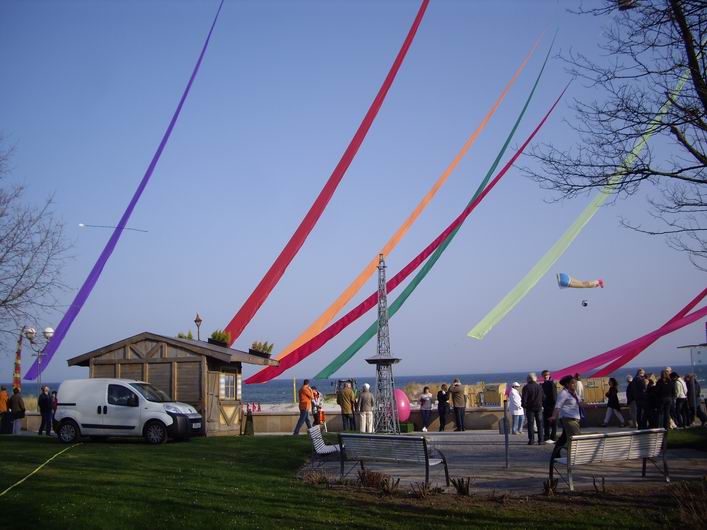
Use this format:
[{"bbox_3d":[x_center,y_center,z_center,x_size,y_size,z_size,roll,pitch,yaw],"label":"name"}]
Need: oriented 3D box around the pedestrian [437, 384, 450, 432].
[{"bbox_3d":[2.935,4.722,25.595,0.450,1.542,0.350,2,-9,-23],"label":"pedestrian"}]

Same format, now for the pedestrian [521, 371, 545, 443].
[{"bbox_3d":[4.323,3.510,18.971,0.550,1.757,0.350,-2,-8,6],"label":"pedestrian"}]

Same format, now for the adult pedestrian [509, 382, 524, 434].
[{"bbox_3d":[4.915,4.328,23.400,0.400,1.553,0.500,-4,-8,14],"label":"adult pedestrian"}]

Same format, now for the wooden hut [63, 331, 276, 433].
[{"bbox_3d":[-5.866,3.974,25.940,5.737,3.303,3.912,-4,-9,16],"label":"wooden hut"}]

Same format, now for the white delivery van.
[{"bbox_3d":[-6.070,3.950,21.140,3.880,1.720,1.740,-3,-8,12],"label":"white delivery van"}]

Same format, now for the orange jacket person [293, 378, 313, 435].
[{"bbox_3d":[-1.651,4.643,25.370,0.600,1.780,0.520,5,-10,-36],"label":"orange jacket person"}]

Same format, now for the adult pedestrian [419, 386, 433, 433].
[{"bbox_3d":[2.487,4.979,26.800,0.480,1.513,0.340,0,-8,-9],"label":"adult pedestrian"}]

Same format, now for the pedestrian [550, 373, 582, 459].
[{"bbox_3d":[4.172,2.997,15.200,0.620,1.661,0.500,-2,-8,3],"label":"pedestrian"}]

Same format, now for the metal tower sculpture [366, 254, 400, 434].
[{"bbox_3d":[0.998,2.541,25.400,1.020,5.828,1.020,-4,-8,14],"label":"metal tower sculpture"}]

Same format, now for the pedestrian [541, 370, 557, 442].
[{"bbox_3d":[4.900,3.540,19.400,0.520,1.780,0.360,2,-9,-24],"label":"pedestrian"}]

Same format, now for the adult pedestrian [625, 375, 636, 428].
[{"bbox_3d":[8.674,4.281,24.300,0.360,1.657,0.480,-2,-8,5],"label":"adult pedestrian"}]

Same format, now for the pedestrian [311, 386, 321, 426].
[{"bbox_3d":[-1.311,4.932,26.457,0.450,1.560,0.350,-8,-10,36],"label":"pedestrian"}]

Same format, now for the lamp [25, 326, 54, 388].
[{"bbox_3d":[-12.753,4.609,31.645,1.212,4.158,0.420,-2,-8,0],"label":"lamp"}]

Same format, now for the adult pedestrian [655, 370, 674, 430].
[{"bbox_3d":[9.017,3.911,22.500,0.520,1.701,0.360,-3,-8,11],"label":"adult pedestrian"}]

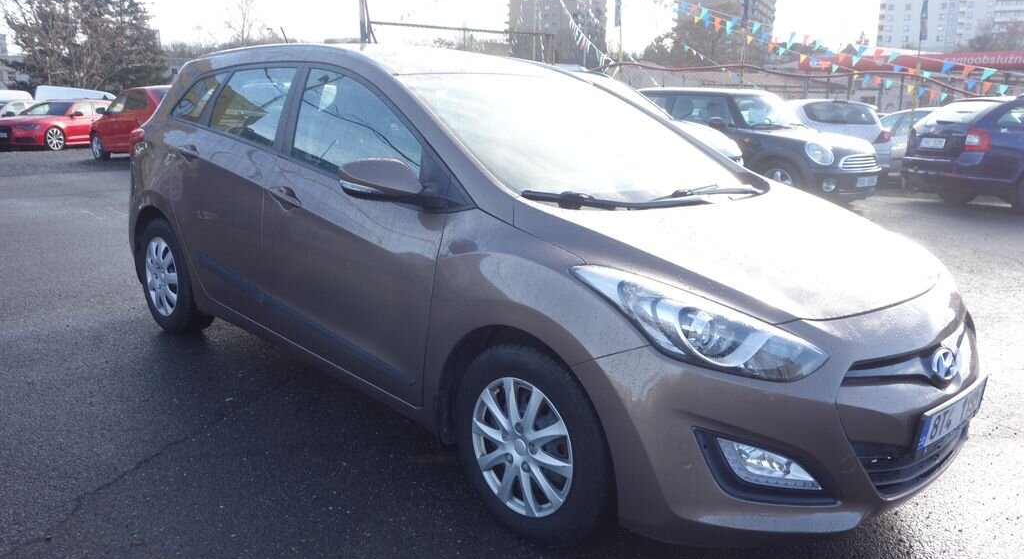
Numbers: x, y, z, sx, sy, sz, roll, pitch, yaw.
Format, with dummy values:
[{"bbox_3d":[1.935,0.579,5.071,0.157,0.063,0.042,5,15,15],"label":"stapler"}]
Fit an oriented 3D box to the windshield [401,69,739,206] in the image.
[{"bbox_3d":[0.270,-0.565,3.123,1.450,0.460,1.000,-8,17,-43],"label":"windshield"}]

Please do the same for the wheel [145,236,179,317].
[{"bbox_3d":[-1.785,-0.020,4.200,0.160,0.420,0.420,-11,17,-43],"label":"wheel"}]

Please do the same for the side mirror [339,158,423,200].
[{"bbox_3d":[-0.415,-0.326,2.575,0.220,0.145,0.170,-11,17,-43],"label":"side mirror"}]

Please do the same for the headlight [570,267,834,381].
[{"bbox_3d":[0.483,0.119,2.120,0.420,0.250,0.570,-11,17,-43],"label":"headlight"}]

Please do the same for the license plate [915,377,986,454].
[{"bbox_3d":[1.249,0.377,2.246,0.520,0.115,0.025,-8,17,-43],"label":"license plate"}]

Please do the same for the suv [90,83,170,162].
[{"bbox_3d":[-7.350,-3.250,16.700,4.300,1.580,1.820,13,17,42],"label":"suv"}]

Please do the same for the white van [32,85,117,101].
[{"bbox_3d":[-20.286,-8.263,38.901,5.000,2.100,1.950,-7,15,-34],"label":"white van"}]

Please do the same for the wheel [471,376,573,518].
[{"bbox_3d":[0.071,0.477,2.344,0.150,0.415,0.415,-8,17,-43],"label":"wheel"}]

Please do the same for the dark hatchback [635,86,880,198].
[{"bbox_3d":[2.840,-1.730,10.300,1.690,1.410,3.720,-9,16,-38],"label":"dark hatchback"}]

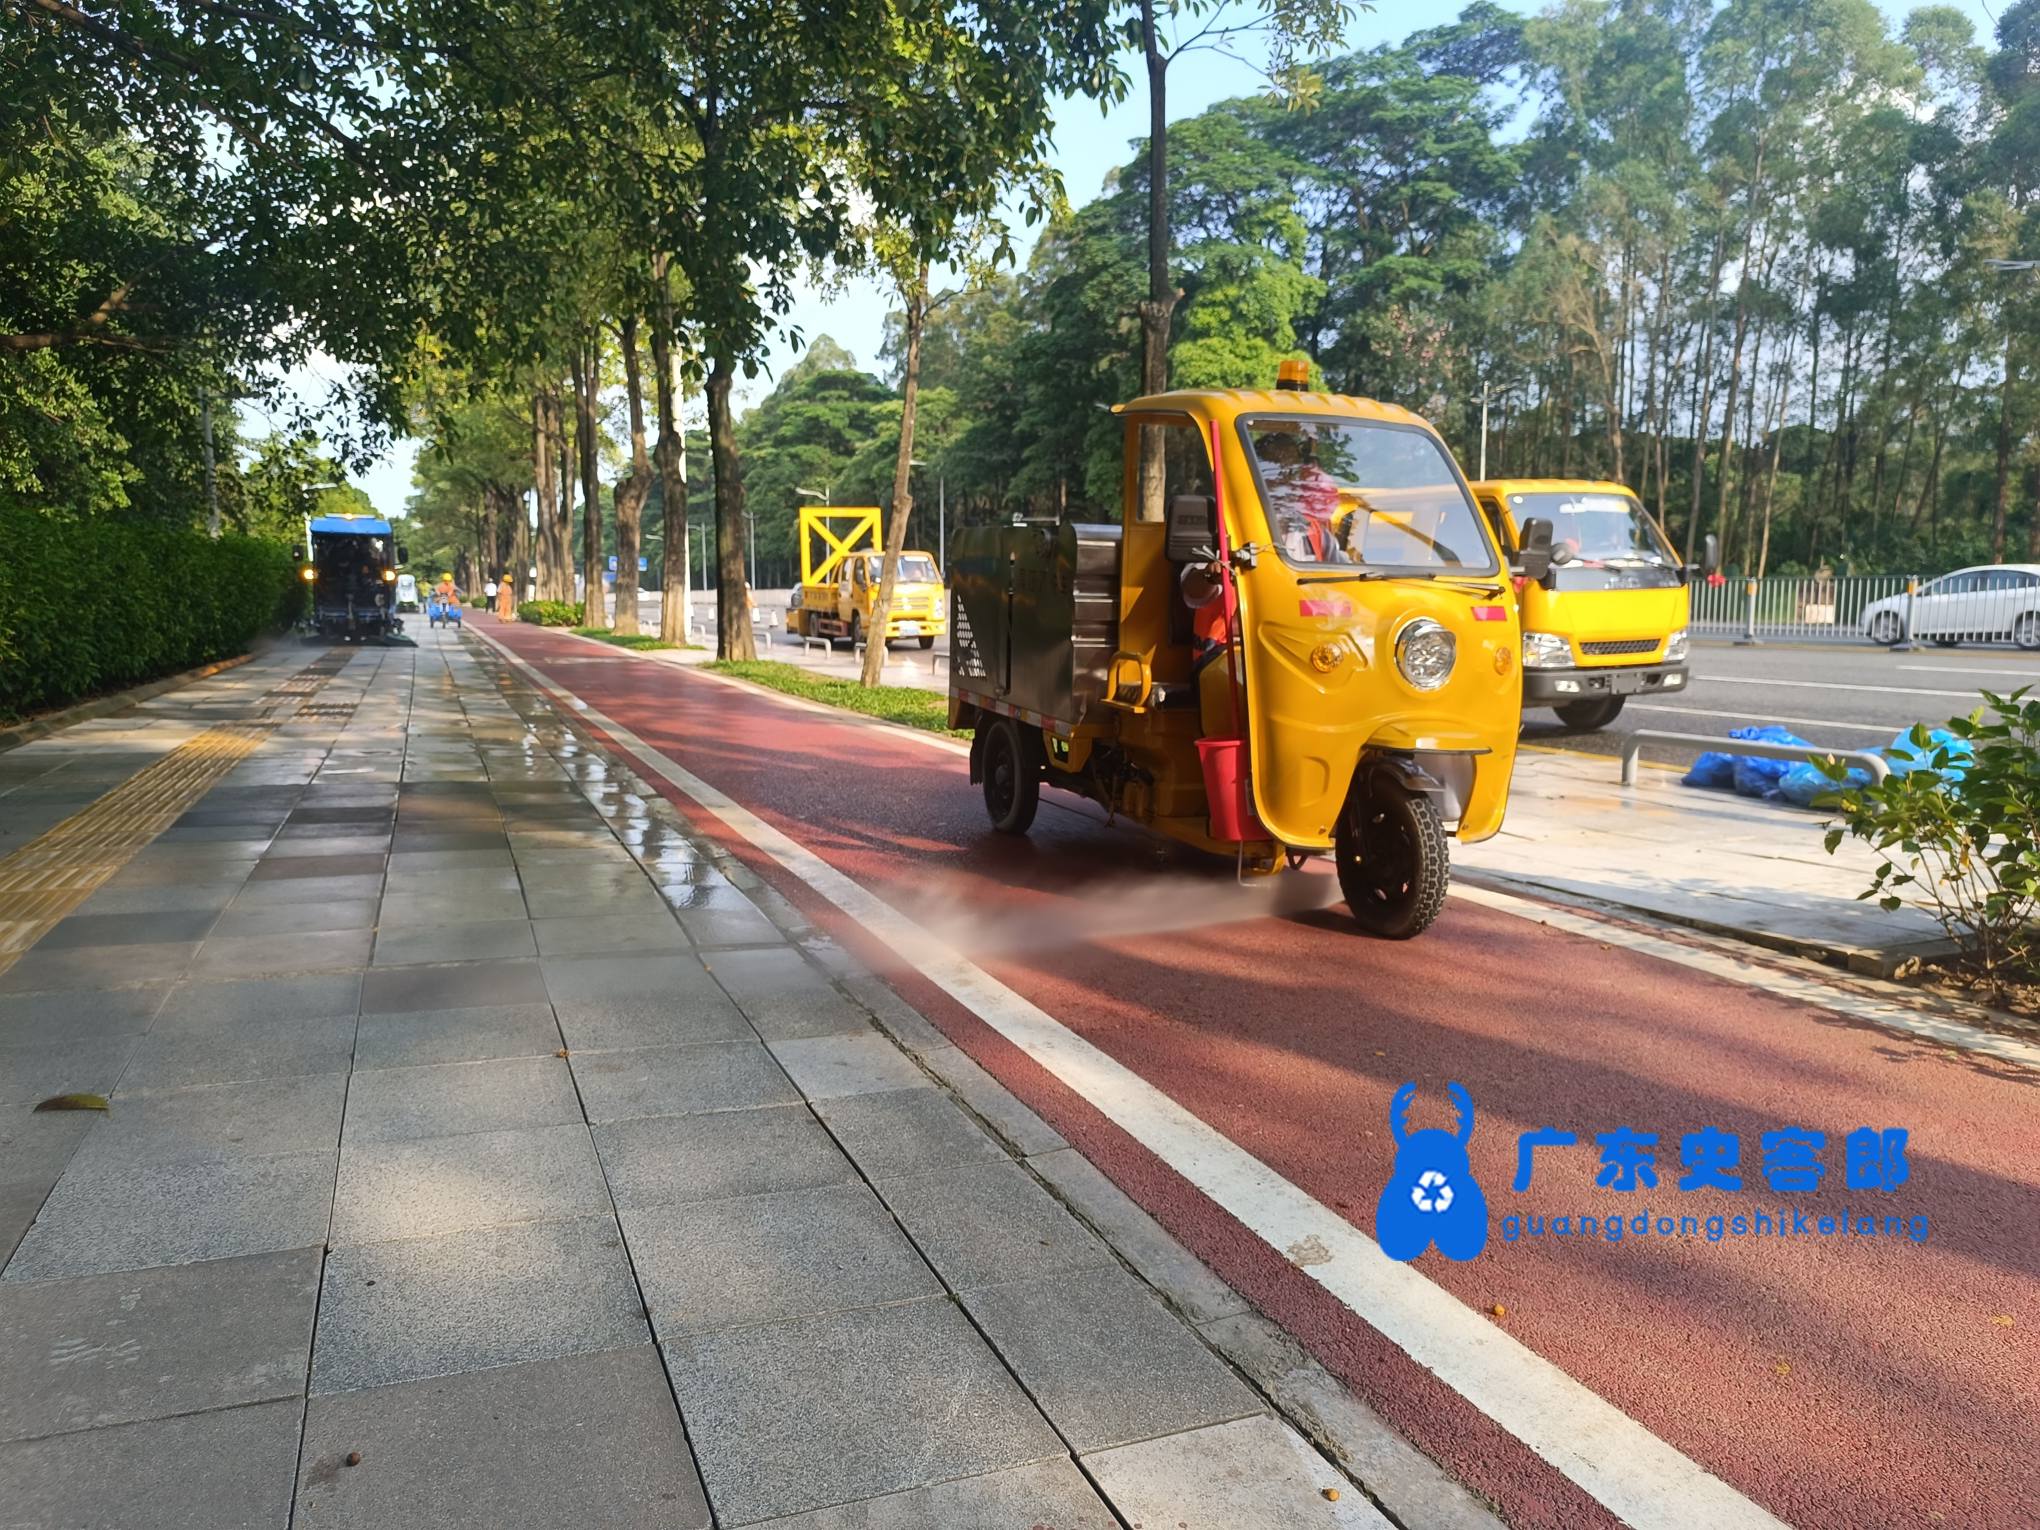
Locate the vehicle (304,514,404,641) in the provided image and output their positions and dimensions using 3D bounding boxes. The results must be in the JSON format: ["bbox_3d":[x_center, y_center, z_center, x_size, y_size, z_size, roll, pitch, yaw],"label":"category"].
[{"bbox_3d":[-14.727,-4.138,31.286,2.100,2.650,3.600,-3,8,-22],"label":"vehicle"}]

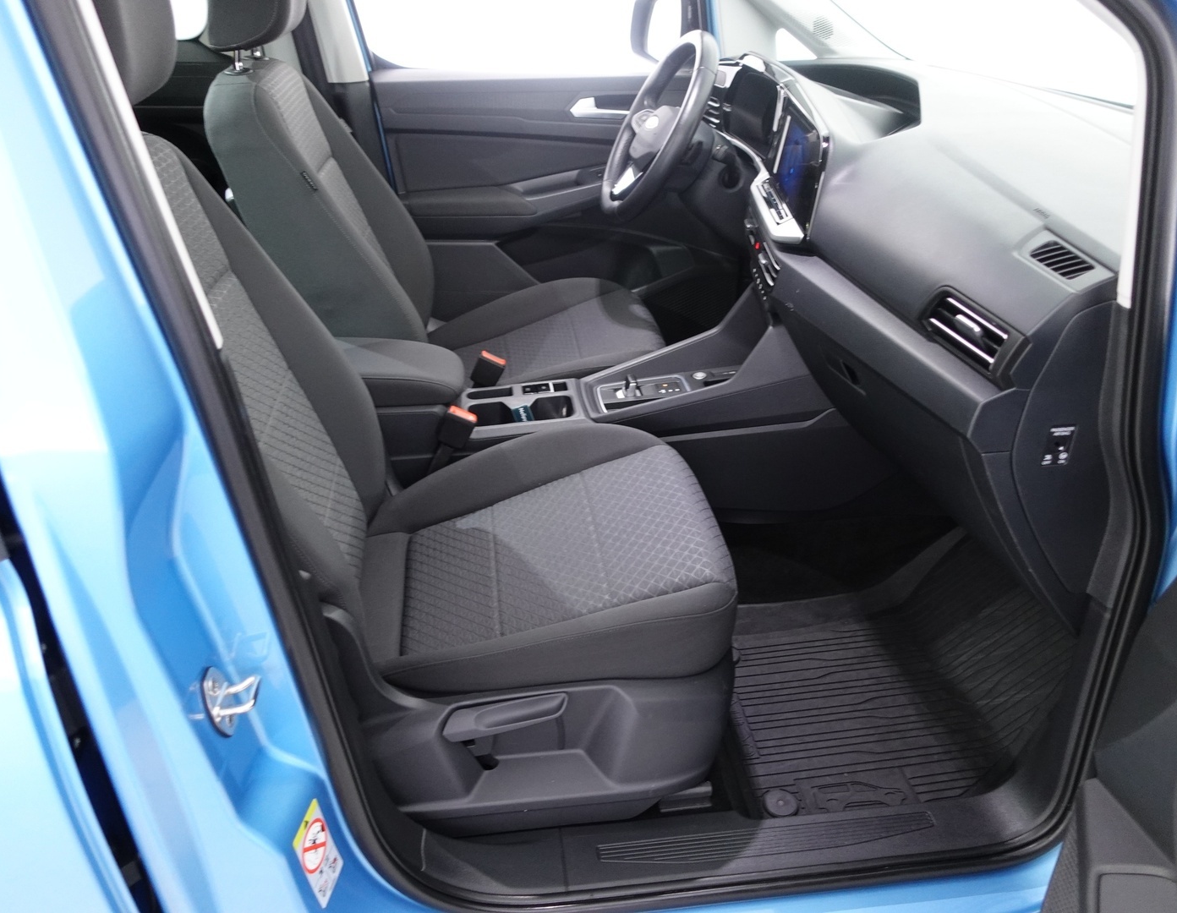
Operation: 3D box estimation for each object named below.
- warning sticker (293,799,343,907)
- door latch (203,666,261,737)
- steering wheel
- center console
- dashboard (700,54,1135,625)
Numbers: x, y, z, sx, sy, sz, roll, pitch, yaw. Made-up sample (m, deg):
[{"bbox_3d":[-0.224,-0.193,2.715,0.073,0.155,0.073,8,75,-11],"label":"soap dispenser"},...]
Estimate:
[{"bbox_3d":[-0.248,0.368,0.845,0.002,0.091,0.050,-4,30,12],"label":"warning sticker"},{"bbox_3d":[-0.283,0.194,0.723,0.042,0.063,0.043,0,28,1],"label":"door latch"},{"bbox_3d":[0.145,-0.609,1.715,0.105,0.375,0.375,21,22,-20],"label":"steering wheel"},{"bbox_3d":[0.019,-0.093,1.572,0.940,0.360,0.240,-5,28,-8],"label":"center console"},{"bbox_3d":[0.558,-0.383,1.515,0.580,0.520,1.410,-5,28,-8],"label":"dashboard"}]

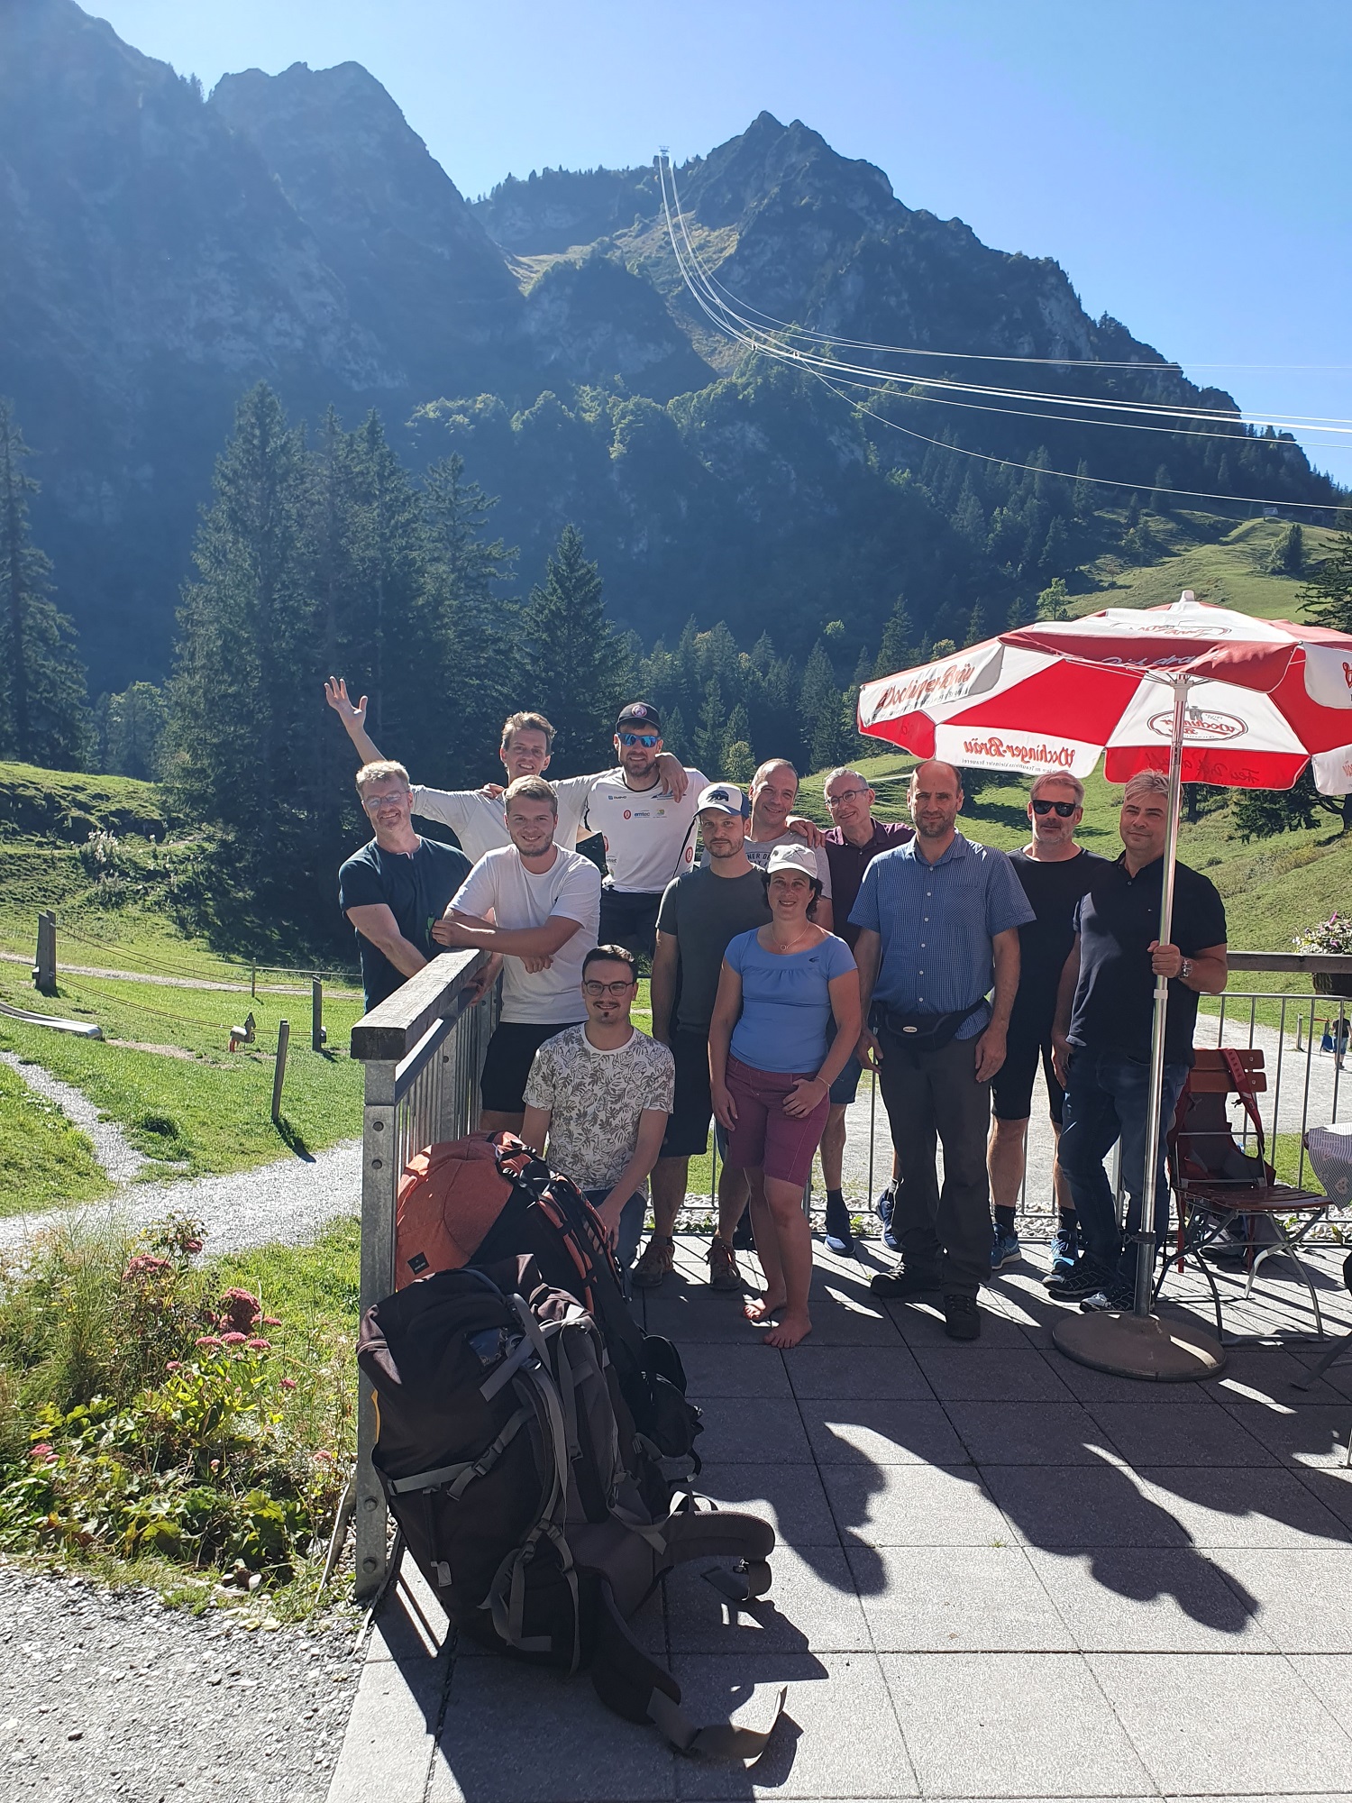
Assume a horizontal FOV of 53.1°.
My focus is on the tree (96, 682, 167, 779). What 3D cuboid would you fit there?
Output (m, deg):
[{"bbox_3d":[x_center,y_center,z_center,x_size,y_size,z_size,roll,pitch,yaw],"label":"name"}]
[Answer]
[{"bbox_3d":[-50.252,-15.472,125.000,6.501,9.751,6.501,2,2,0],"label":"tree"}]

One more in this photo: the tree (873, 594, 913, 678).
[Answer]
[{"bbox_3d":[41.783,-49.761,260.000,7.572,18.660,7.572,2,2,0],"label":"tree"}]

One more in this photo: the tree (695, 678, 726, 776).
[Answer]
[{"bbox_3d":[4.868,-25.049,195.000,4.665,14.198,4.665,2,2,0],"label":"tree"}]

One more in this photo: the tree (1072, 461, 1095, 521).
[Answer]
[{"bbox_3d":[120.241,-121.489,400.000,7.073,17.891,7.073,2,2,0],"label":"tree"}]

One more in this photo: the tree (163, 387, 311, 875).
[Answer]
[{"bbox_3d":[-24.183,-14.822,75.000,8.191,27.694,8.191,2,2,0],"label":"tree"}]

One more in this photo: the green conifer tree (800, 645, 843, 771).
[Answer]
[{"bbox_3d":[20.993,-27.889,195.000,6.491,19.066,6.491,2,2,0],"label":"green conifer tree"}]

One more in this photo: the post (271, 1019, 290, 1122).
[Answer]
[{"bbox_3d":[-3.793,1.636,13.000,0.110,1.000,0.110,2,2,0],"label":"post"}]

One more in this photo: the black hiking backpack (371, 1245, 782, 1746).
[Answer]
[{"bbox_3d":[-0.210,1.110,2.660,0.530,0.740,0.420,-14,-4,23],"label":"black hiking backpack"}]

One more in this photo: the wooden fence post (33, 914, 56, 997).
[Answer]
[{"bbox_3d":[-9.330,0.770,20.000,0.310,1.230,0.250,2,2,0],"label":"wooden fence post"}]

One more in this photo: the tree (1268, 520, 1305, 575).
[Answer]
[{"bbox_3d":[135.271,-78.323,300.000,8.113,12.170,8.113,2,2,0],"label":"tree"}]

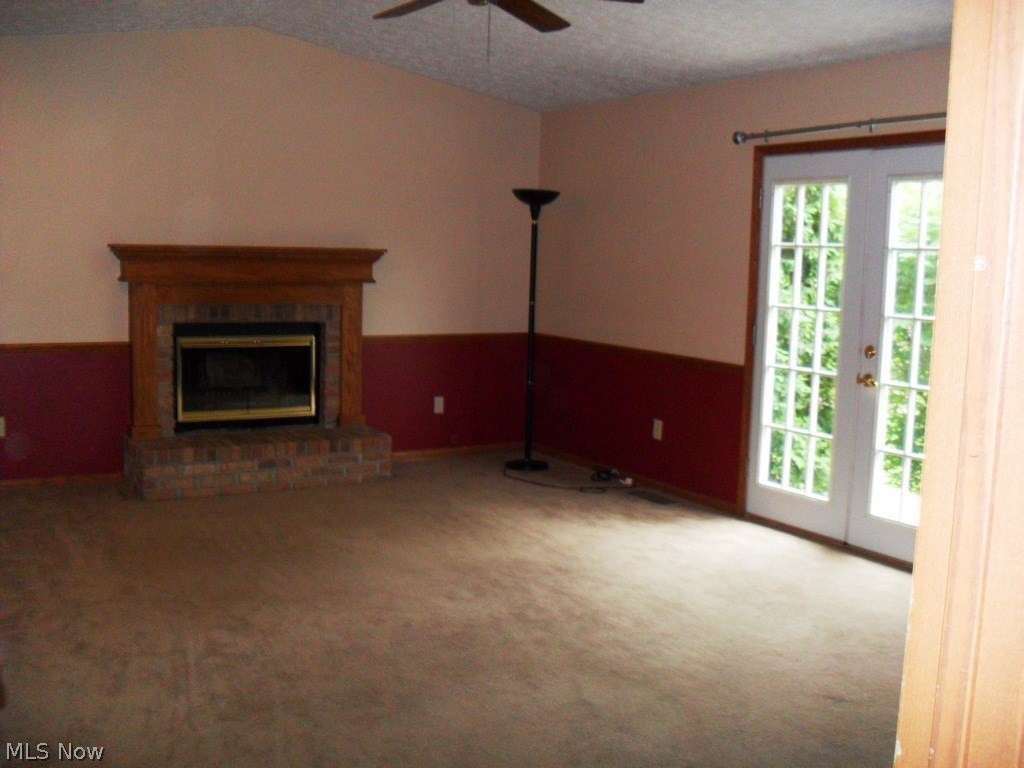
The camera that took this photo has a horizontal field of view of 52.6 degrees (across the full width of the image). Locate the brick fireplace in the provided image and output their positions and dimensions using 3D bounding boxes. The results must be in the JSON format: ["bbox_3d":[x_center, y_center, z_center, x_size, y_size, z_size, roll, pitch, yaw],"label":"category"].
[{"bbox_3d":[-1.550,-0.114,6.365,1.653,1.438,0.429,-3,8,-32],"label":"brick fireplace"}]

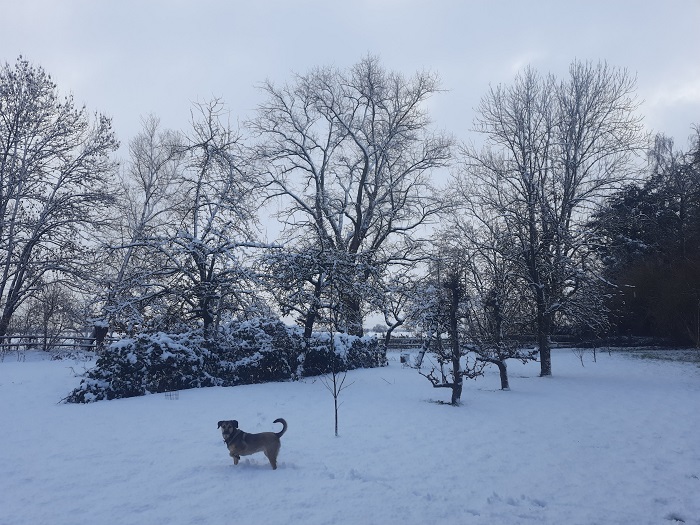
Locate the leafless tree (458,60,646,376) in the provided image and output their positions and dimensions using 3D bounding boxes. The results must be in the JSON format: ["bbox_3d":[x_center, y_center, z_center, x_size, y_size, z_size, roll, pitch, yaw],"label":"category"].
[{"bbox_3d":[7.400,-1.900,17.800,6.900,11.900,6.300,0,-8,0],"label":"leafless tree"}]

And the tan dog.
[{"bbox_3d":[-1.110,2.050,5.450,0.790,0.580,0.260,-2,-8,11],"label":"tan dog"}]

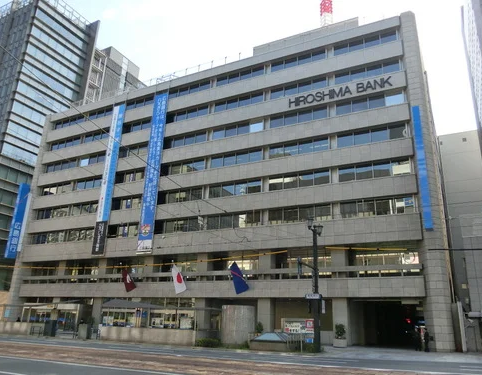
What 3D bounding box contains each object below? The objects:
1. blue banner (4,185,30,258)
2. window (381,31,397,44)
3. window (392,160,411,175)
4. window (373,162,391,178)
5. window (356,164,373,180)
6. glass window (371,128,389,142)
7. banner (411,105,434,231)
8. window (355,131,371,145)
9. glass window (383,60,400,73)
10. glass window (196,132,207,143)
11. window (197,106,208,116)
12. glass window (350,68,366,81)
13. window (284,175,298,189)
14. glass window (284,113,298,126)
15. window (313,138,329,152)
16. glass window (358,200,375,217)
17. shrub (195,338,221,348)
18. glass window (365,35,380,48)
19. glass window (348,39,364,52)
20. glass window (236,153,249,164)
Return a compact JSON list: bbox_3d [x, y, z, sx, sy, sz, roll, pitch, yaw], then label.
[{"bbox_3d":[-30.983,4.356,58.103,0.574,10.606,1.248,-7,-21,27],"label":"blue banner"},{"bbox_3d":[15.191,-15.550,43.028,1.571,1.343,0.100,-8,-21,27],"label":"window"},{"bbox_3d":[14.240,-1.760,37.428,1.531,1.572,0.150,-8,-21,27],"label":"window"},{"bbox_3d":[13.220,-1.674,39.260,1.571,1.546,0.100,-8,-21,27],"label":"window"},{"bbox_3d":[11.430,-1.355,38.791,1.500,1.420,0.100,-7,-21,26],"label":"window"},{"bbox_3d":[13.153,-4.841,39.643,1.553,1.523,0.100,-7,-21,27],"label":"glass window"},{"bbox_3d":[15.994,-1.927,36.880,0.622,11.756,0.100,-8,-21,27],"label":"banner"},{"bbox_3d":[10.901,-4.444,37.600,1.454,1.425,0.150,-8,-21,27],"label":"window"},{"bbox_3d":[13.751,-10.923,38.318,1.454,1.425,0.150,-8,-21,27],"label":"glass window"},{"bbox_3d":[-4.748,-5.831,49.522,1.515,1.526,0.150,-7,-21,27],"label":"glass window"},{"bbox_3d":[-4.621,-9.127,50.665,1.508,1.443,0.150,-7,-21,27],"label":"window"},{"bbox_3d":[11.767,-11.282,42.188,1.513,1.427,0.150,-8,-21,27],"label":"glass window"},{"bbox_3d":[5.003,-0.568,42.136,1.542,1.549,0.150,-7,-21,27],"label":"window"},{"bbox_3d":[5.030,-6.709,41.681,1.454,1.425,0.150,-8,-21,27],"label":"glass window"},{"bbox_3d":[7.540,-3.997,39.316,1.454,1.425,0.150,-8,-21,27],"label":"window"},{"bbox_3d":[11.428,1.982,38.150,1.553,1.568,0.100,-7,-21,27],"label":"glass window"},{"bbox_3d":[-2.123,10.191,27.629,1.750,0.650,1.100,-8,-21,27],"label":"shrub"},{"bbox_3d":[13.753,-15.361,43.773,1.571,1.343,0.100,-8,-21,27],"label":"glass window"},{"bbox_3d":[11.945,-14.569,43.410,1.538,1.459,0.150,-7,-21,27],"label":"glass window"},{"bbox_3d":[0.212,-3.291,48.578,1.620,1.686,0.100,-8,-21,27],"label":"glass window"}]

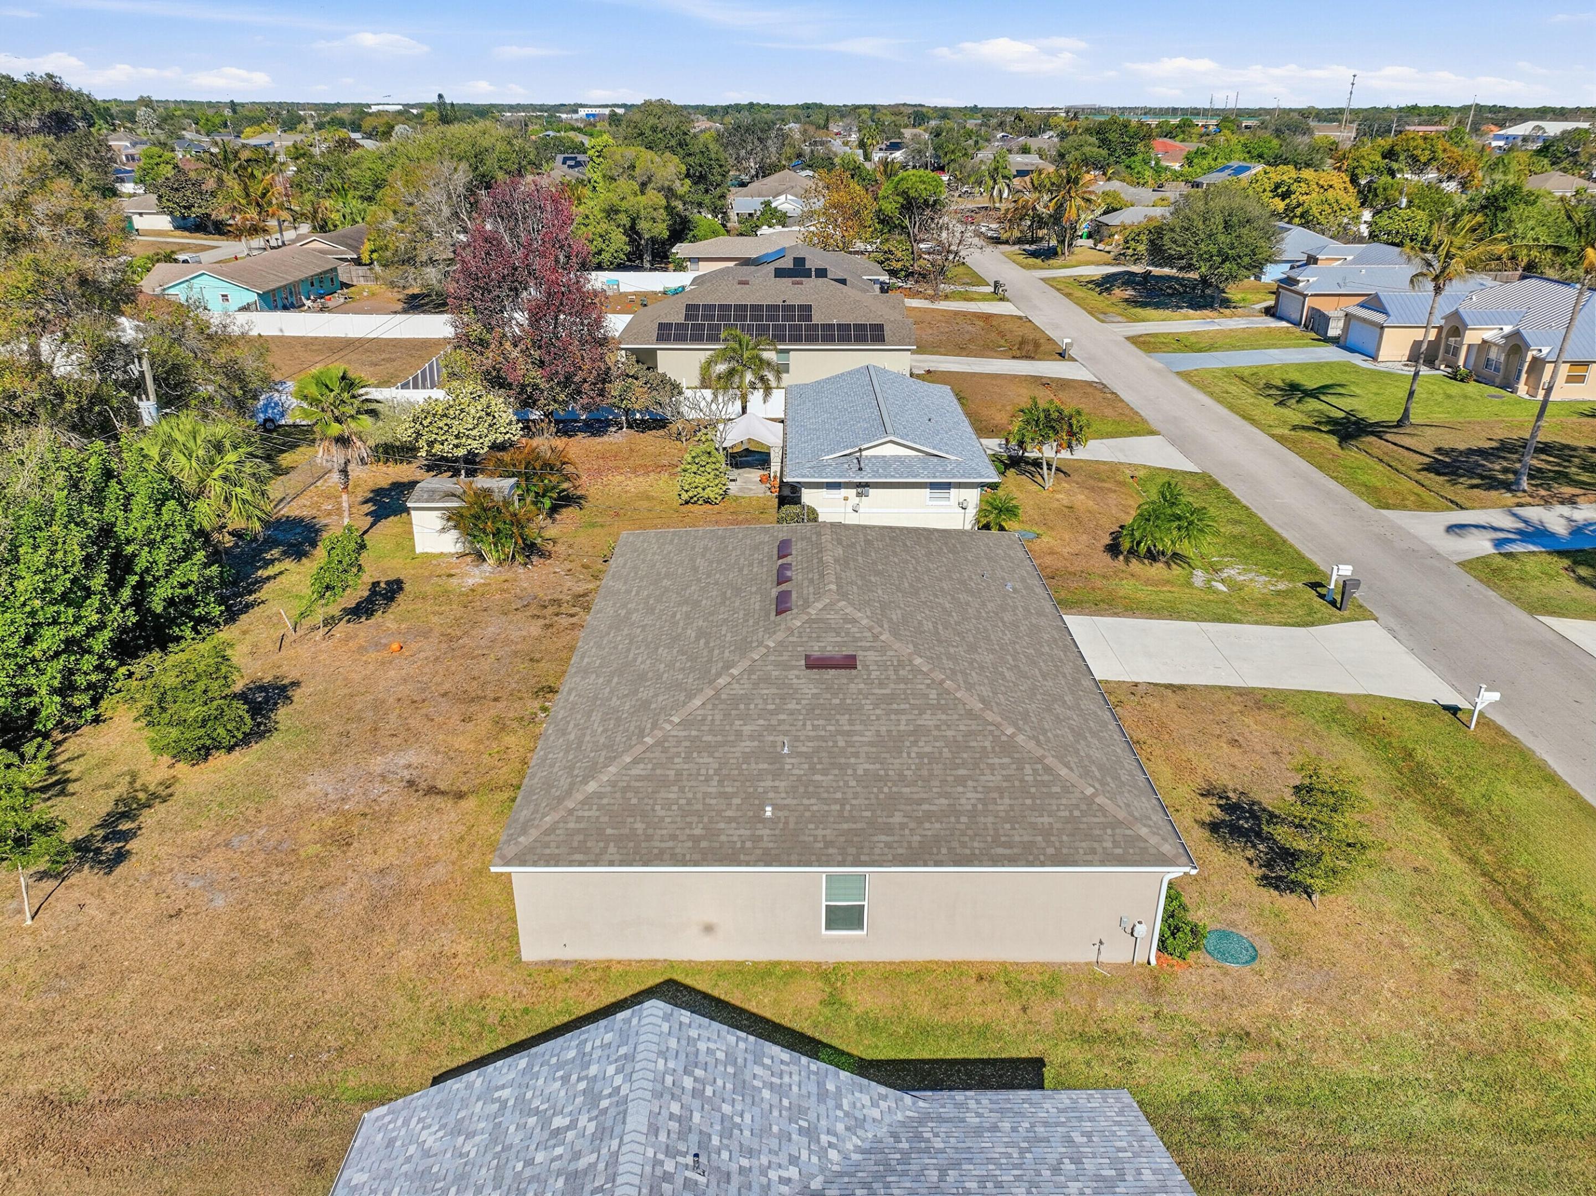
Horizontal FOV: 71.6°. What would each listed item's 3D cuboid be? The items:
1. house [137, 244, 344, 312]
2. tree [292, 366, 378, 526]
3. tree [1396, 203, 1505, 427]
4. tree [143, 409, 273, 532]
[{"bbox_3d":[-48.071,-27.046,94.604,12.600,4.400,17.300,0,24,0],"label":"house"},{"bbox_3d":[-17.724,-5.390,43.096,3.400,7.250,3.400,0,24,0],"label":"tree"},{"bbox_3d":[34.672,-14.963,59.953,5.500,11.400,5.400,0,24,0],"label":"tree"},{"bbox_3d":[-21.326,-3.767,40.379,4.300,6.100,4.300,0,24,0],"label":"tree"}]

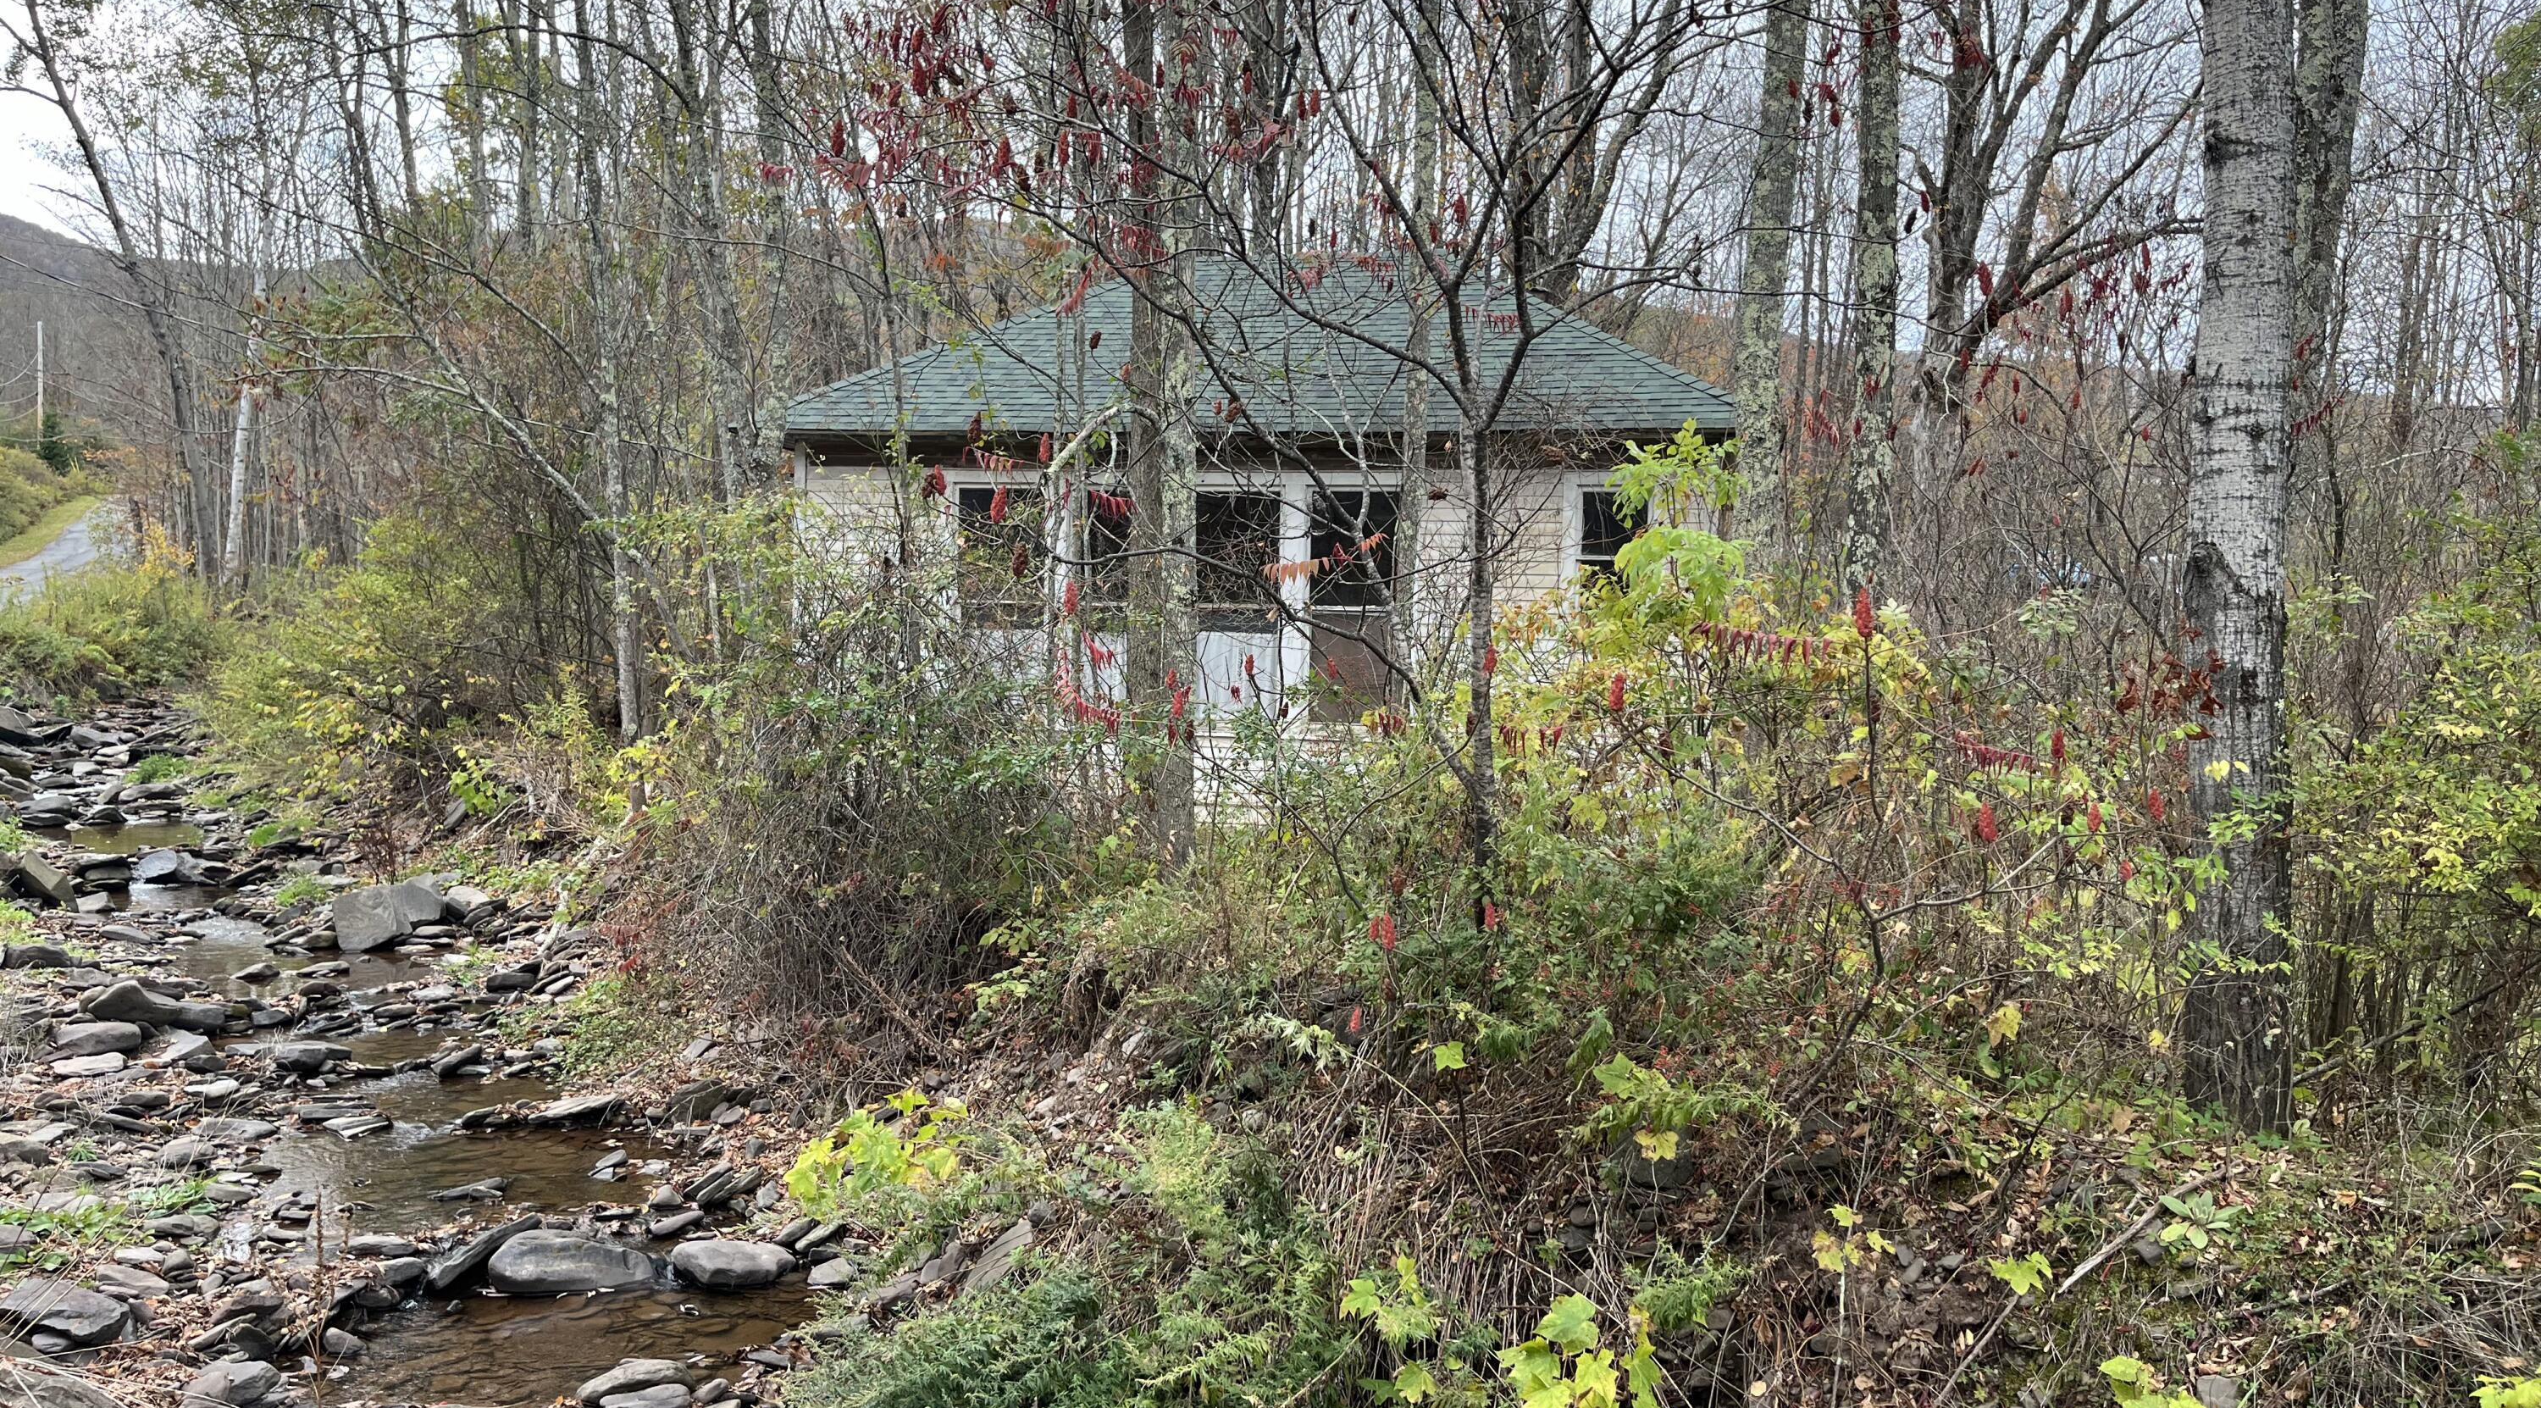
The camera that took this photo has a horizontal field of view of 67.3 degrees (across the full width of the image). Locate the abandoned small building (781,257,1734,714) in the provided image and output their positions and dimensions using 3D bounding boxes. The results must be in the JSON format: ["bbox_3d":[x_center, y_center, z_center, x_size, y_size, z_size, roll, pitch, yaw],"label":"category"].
[{"bbox_3d":[0.388,-1.752,19.005,8.891,5.341,6.347,2,7,14],"label":"abandoned small building"}]

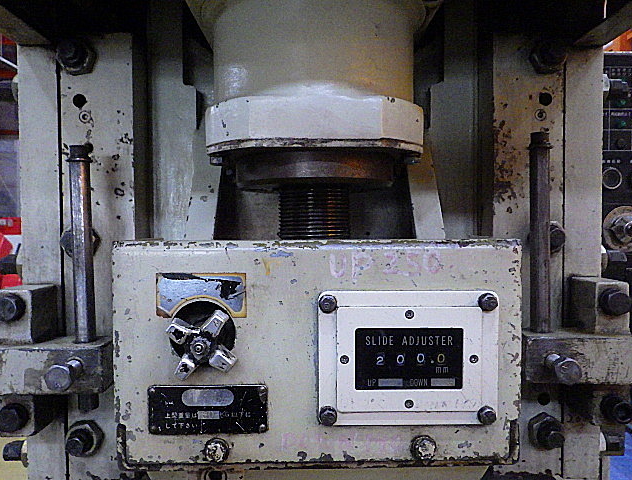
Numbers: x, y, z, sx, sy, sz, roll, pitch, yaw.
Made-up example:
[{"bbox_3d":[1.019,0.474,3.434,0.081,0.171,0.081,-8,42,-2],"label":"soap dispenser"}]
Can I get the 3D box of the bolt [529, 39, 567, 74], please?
[{"bbox_3d":[0.230,-0.181,0.504,0.034,0.034,0.026,0,2,0],"label":"bolt"}]

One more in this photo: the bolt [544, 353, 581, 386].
[{"bbox_3d":[0.210,0.107,0.443,0.021,0.021,0.035,0,2,0],"label":"bolt"}]

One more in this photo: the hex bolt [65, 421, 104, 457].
[{"bbox_3d":[-0.235,0.202,0.517,0.035,0.033,0.026,0,2,0],"label":"hex bolt"}]

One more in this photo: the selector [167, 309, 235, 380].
[{"bbox_3d":[-0.100,0.092,0.449,0.058,0.059,0.042,0,2,0],"label":"selector"}]

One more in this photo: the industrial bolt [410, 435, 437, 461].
[{"bbox_3d":[0.097,0.189,0.469,0.022,0.022,0.010,0,2,0],"label":"industrial bolt"}]

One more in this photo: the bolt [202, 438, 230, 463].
[{"bbox_3d":[-0.090,0.193,0.469,0.022,0.022,0.010,0,2,0],"label":"bolt"}]

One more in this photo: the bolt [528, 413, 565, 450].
[{"bbox_3d":[0.234,0.196,0.517,0.033,0.035,0.026,0,2,0],"label":"bolt"}]

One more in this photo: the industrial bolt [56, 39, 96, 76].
[{"bbox_3d":[-0.237,-0.181,0.504,0.035,0.033,0.026,0,2,0],"label":"industrial bolt"}]

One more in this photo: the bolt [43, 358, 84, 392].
[{"bbox_3d":[-0.213,0.113,0.443,0.021,0.021,0.035,0,2,0],"label":"bolt"}]

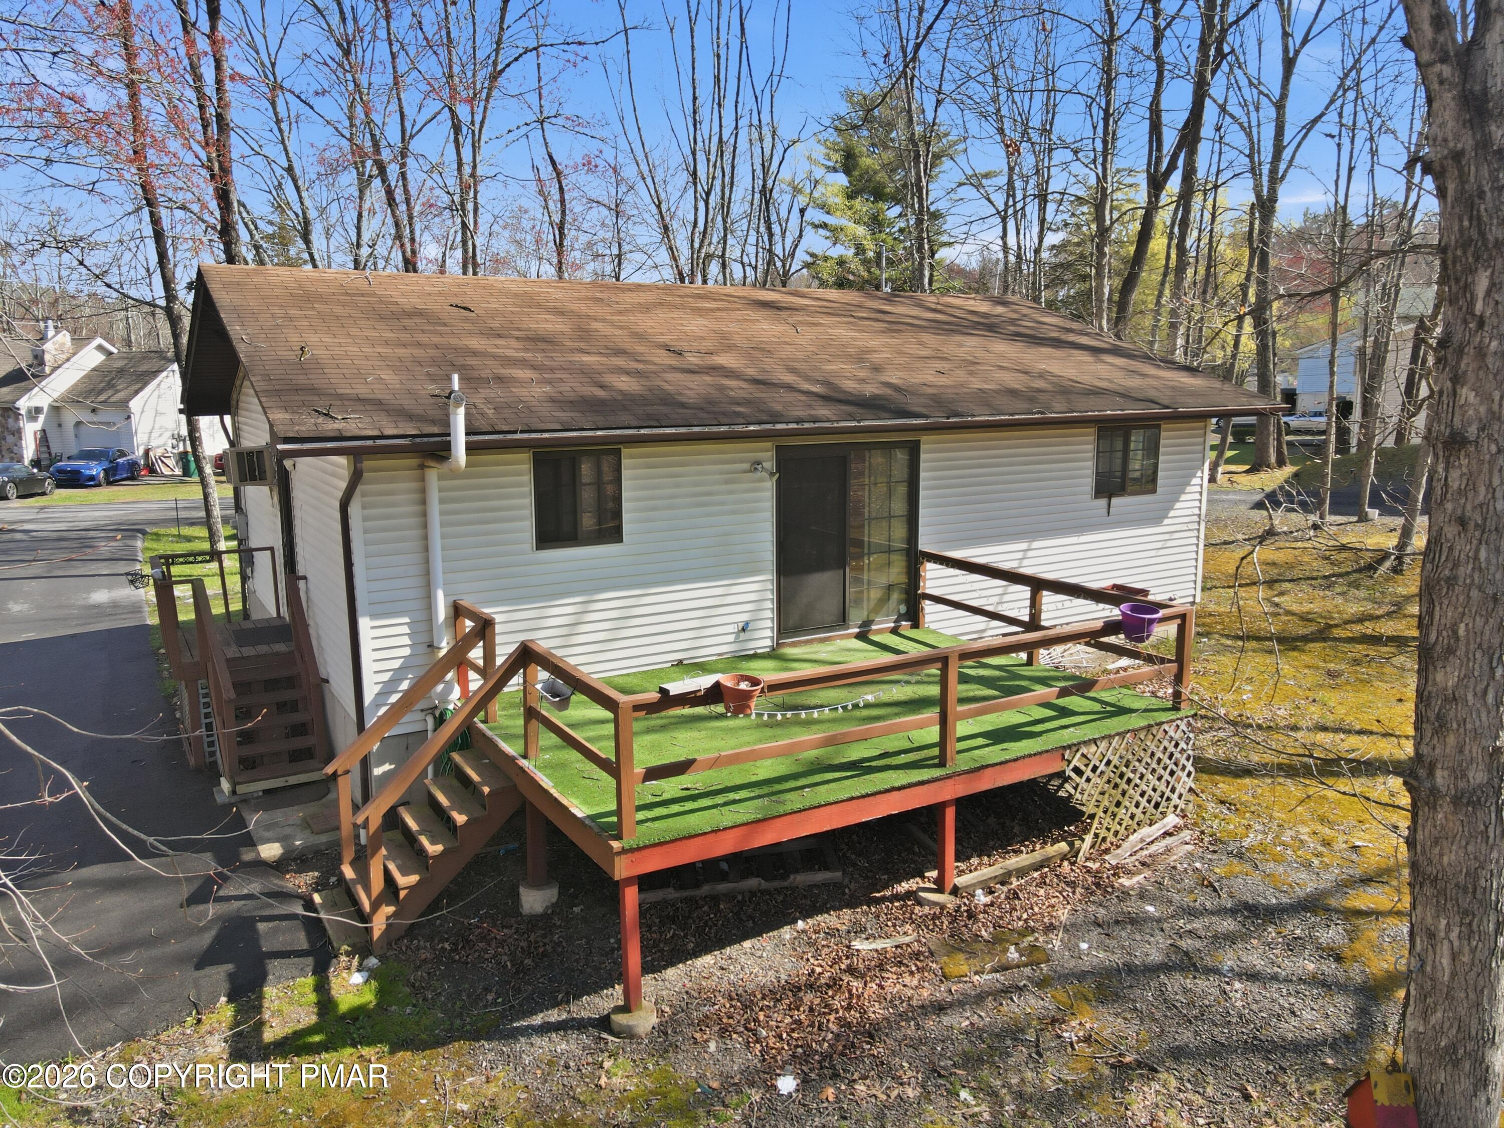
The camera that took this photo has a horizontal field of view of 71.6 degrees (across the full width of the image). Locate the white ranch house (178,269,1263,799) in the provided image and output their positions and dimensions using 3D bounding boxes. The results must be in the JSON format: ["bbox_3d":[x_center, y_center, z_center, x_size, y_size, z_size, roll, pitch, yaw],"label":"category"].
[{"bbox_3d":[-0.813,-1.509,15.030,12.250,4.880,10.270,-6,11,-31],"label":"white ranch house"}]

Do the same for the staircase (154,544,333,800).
[{"bbox_3d":[-5.240,0.915,10.709,1.230,1.750,3.450,-6,11,-31],"label":"staircase"}]

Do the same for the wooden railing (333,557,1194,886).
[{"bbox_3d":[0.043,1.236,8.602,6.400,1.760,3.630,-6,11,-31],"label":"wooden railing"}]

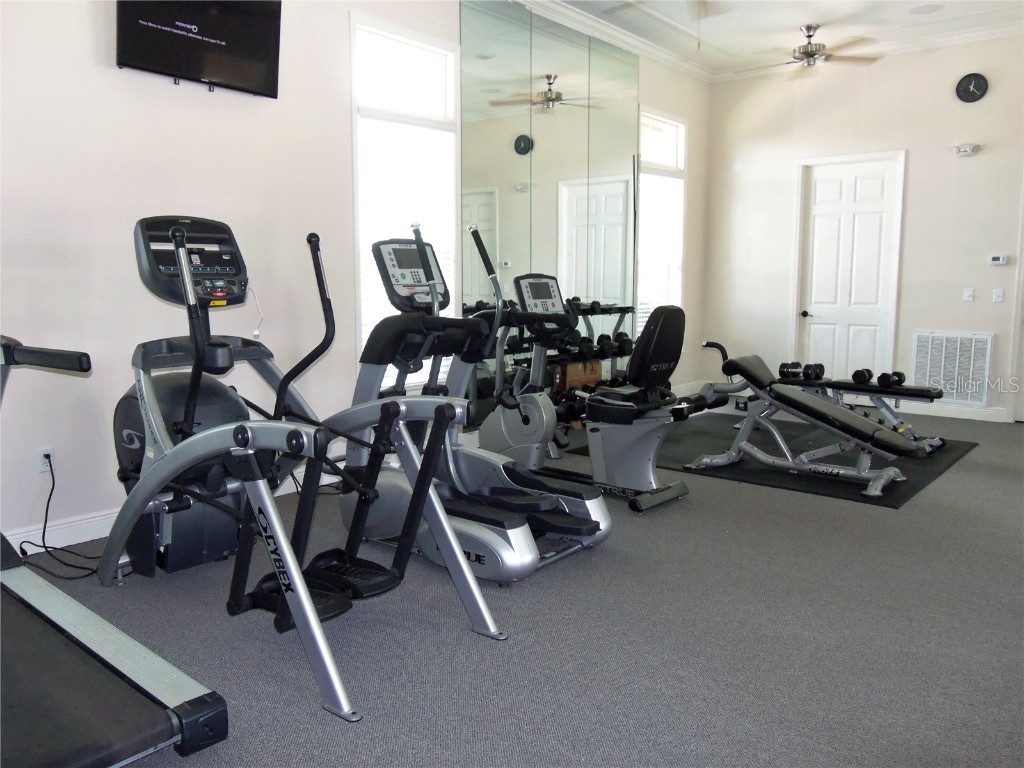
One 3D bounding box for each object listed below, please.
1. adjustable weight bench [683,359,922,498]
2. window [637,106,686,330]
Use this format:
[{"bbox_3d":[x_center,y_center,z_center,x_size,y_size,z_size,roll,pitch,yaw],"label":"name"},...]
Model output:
[{"bbox_3d":[1.941,0.199,5.131,1.530,0.830,0.630,6,10,41],"label":"adjustable weight bench"},{"bbox_3d":[1.525,-1.523,7.897,0.100,2.310,0.907,6,10,41],"label":"window"}]

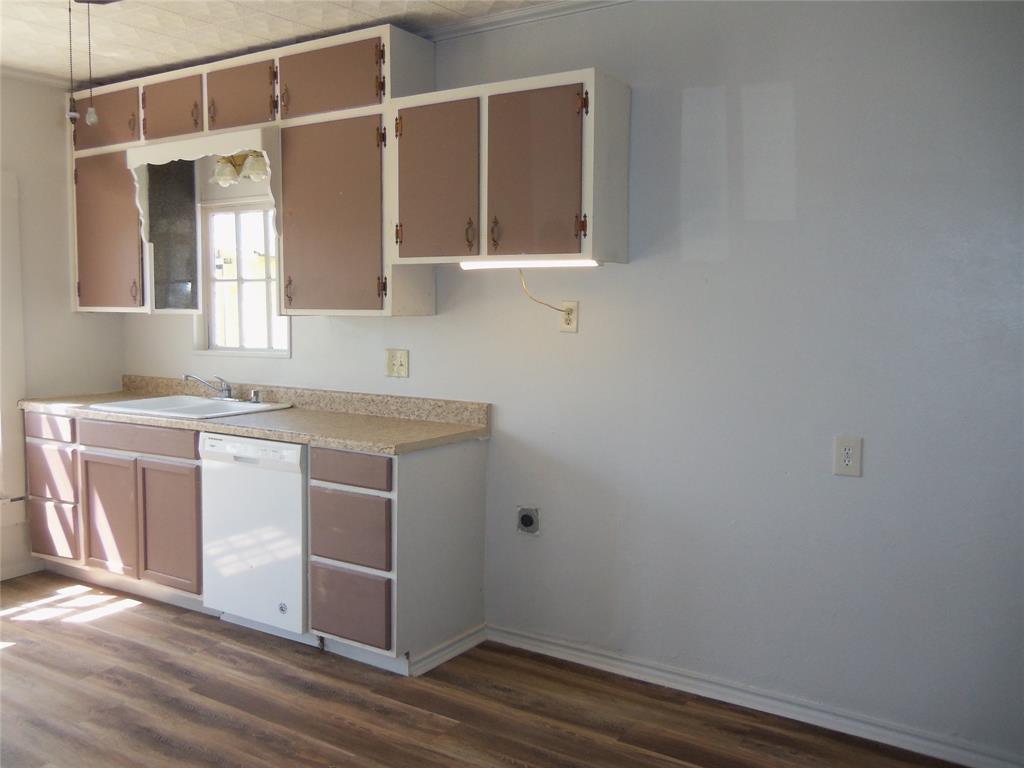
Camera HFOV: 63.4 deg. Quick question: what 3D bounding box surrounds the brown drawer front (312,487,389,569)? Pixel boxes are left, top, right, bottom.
[{"bbox_3d":[-0.606,0.537,3.105,0.383,0.268,0.020,3,6,31],"label":"brown drawer front"}]

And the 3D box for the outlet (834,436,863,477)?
[{"bbox_3d":[1.104,0.241,2.726,0.092,0.126,0.010,3,6,31],"label":"outlet"}]

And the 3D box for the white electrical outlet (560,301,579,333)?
[{"bbox_3d":[0.224,-0.261,3.230,0.077,0.119,0.010,3,6,31],"label":"white electrical outlet"}]

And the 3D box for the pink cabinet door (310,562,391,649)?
[{"bbox_3d":[-0.623,0.851,3.191,0.389,0.268,0.023,4,5,32],"label":"pink cabinet door"}]

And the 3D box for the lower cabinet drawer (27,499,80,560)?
[{"bbox_3d":[-2.307,0.728,4.168,0.406,0.279,0.020,3,6,31],"label":"lower cabinet drawer"}]

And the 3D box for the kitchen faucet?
[{"bbox_3d":[-1.529,0.015,4.176,0.056,0.126,0.271,4,5,32],"label":"kitchen faucet"}]

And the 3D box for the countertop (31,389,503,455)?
[{"bbox_3d":[-1.345,0.159,3.949,2.562,0.040,0.611,4,5,32],"label":"countertop"}]

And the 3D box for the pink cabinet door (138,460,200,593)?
[{"bbox_3d":[-1.554,0.647,3.759,0.408,0.564,0.023,4,5,32],"label":"pink cabinet door"}]

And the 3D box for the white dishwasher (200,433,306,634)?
[{"bbox_3d":[-0.933,0.597,3.687,0.604,0.780,0.588,4,5,32],"label":"white dishwasher"}]

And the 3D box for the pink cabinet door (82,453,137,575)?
[{"bbox_3d":[-1.927,0.624,3.991,0.429,0.564,0.023,4,5,32],"label":"pink cabinet door"}]

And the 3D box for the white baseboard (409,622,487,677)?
[{"bbox_3d":[-0.248,1.083,3.379,0.015,0.071,0.512,4,5,32],"label":"white baseboard"}]

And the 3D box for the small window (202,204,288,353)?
[{"bbox_3d":[-1.337,-0.538,4.205,0.599,0.737,0.072,3,6,31],"label":"small window"}]

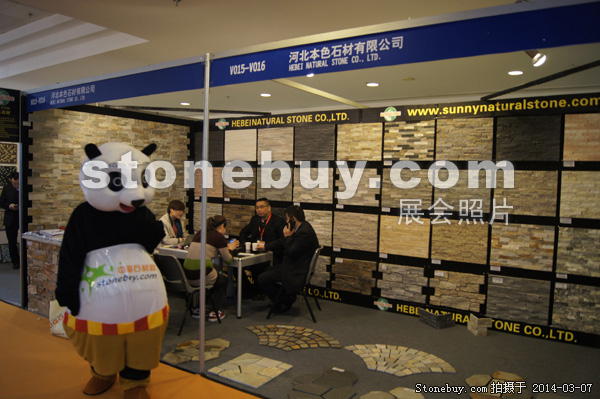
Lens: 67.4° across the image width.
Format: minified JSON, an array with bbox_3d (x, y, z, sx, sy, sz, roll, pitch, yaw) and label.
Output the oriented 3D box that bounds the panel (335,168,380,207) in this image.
[{"bbox_3d":[0.727,-0.160,5.702,0.603,0.466,0.030,3,3,31],"label":"panel"}]

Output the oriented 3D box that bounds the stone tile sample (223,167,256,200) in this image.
[{"bbox_3d":[-0.897,-0.248,6.687,0.603,0.466,0.030,3,3,31],"label":"stone tile sample"}]

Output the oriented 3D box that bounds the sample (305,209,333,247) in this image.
[{"bbox_3d":[0.165,0.372,6.027,0.615,0.466,0.030,3,3,33],"label":"sample"}]

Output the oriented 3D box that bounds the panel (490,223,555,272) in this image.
[{"bbox_3d":[2.335,0.497,4.739,0.603,0.463,0.030,3,3,31],"label":"panel"}]

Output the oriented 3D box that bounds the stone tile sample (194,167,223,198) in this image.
[{"bbox_3d":[-1.430,-0.268,7.027,0.612,0.461,0.030,3,3,33],"label":"stone tile sample"}]

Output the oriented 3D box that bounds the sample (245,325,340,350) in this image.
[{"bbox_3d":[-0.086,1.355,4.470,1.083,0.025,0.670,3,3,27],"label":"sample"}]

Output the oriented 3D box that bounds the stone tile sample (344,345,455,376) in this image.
[{"bbox_3d":[0.846,1.402,3.915,0.985,0.020,0.677,3,3,31],"label":"stone tile sample"}]

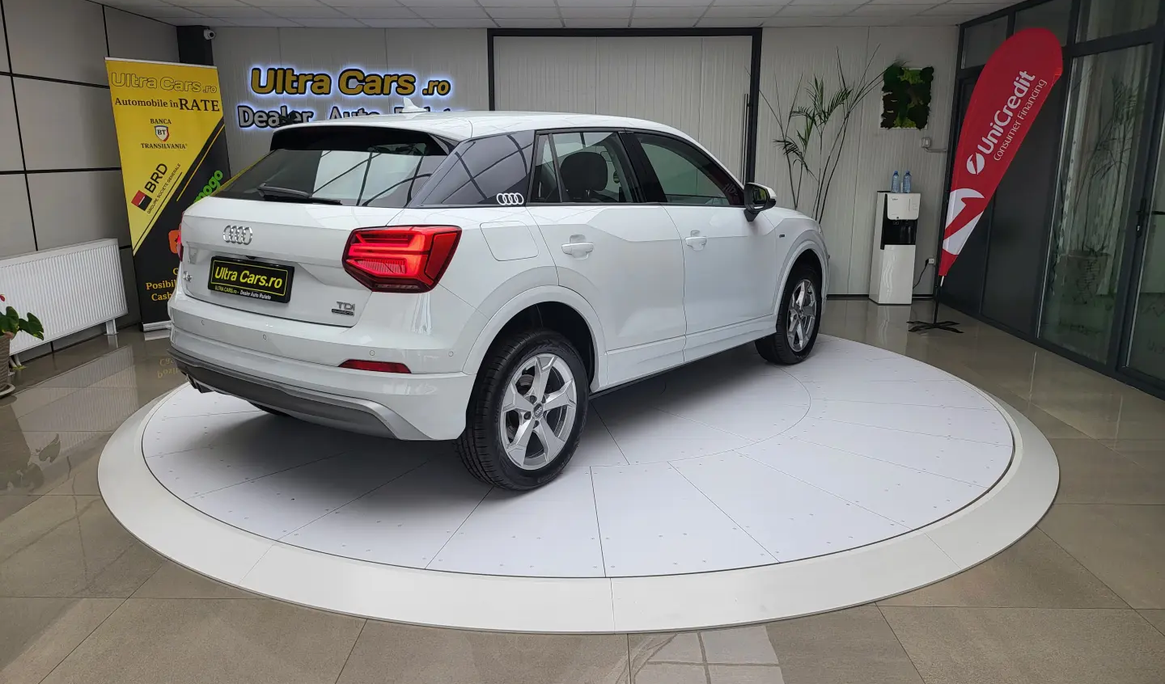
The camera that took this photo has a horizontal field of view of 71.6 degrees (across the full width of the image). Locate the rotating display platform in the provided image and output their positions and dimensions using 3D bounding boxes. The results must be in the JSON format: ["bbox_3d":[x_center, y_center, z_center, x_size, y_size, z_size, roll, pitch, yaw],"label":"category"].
[{"bbox_3d":[-0.016,0.278,4.876,5.037,0.088,5.037,0,13,0],"label":"rotating display platform"}]

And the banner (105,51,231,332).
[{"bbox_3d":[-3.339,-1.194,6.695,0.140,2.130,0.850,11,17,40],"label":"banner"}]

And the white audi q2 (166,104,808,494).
[{"bbox_3d":[-0.037,-0.490,4.667,1.830,1.510,4.190,10,16,37],"label":"white audi q2"}]

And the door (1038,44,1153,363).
[{"bbox_3d":[3.502,-0.927,5.572,0.070,2.090,0.910,0,13,1],"label":"door"}]

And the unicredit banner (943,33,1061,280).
[{"bbox_3d":[3.231,-1.413,6.300,0.080,1.910,0.840,-7,15,-29],"label":"unicredit banner"}]

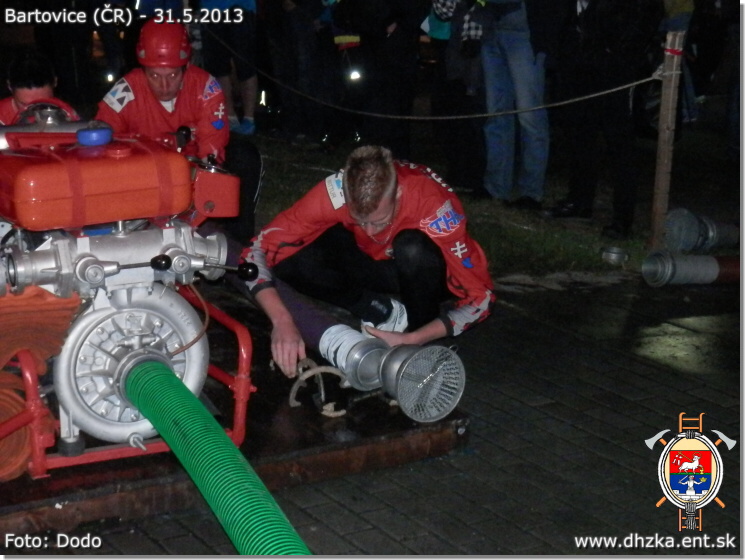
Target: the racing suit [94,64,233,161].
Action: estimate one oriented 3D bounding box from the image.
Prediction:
[{"bbox_3d":[-0.805,-0.596,6.030,0.520,0.460,0.440,-1,14,-10],"label":"racing suit"}]

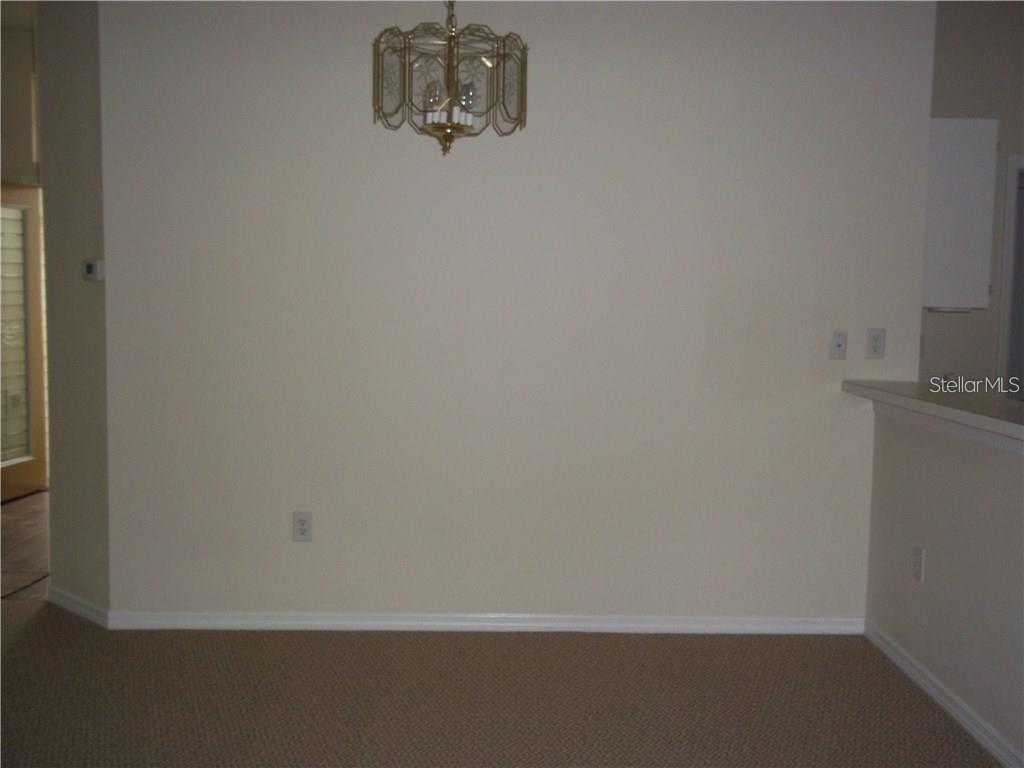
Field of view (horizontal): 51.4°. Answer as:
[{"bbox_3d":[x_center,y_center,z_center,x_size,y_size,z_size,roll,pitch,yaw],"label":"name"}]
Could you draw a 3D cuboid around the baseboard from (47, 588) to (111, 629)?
[{"bbox_3d":[-1.814,0.925,4.466,0.550,0.072,0.015,5,6,43],"label":"baseboard"}]

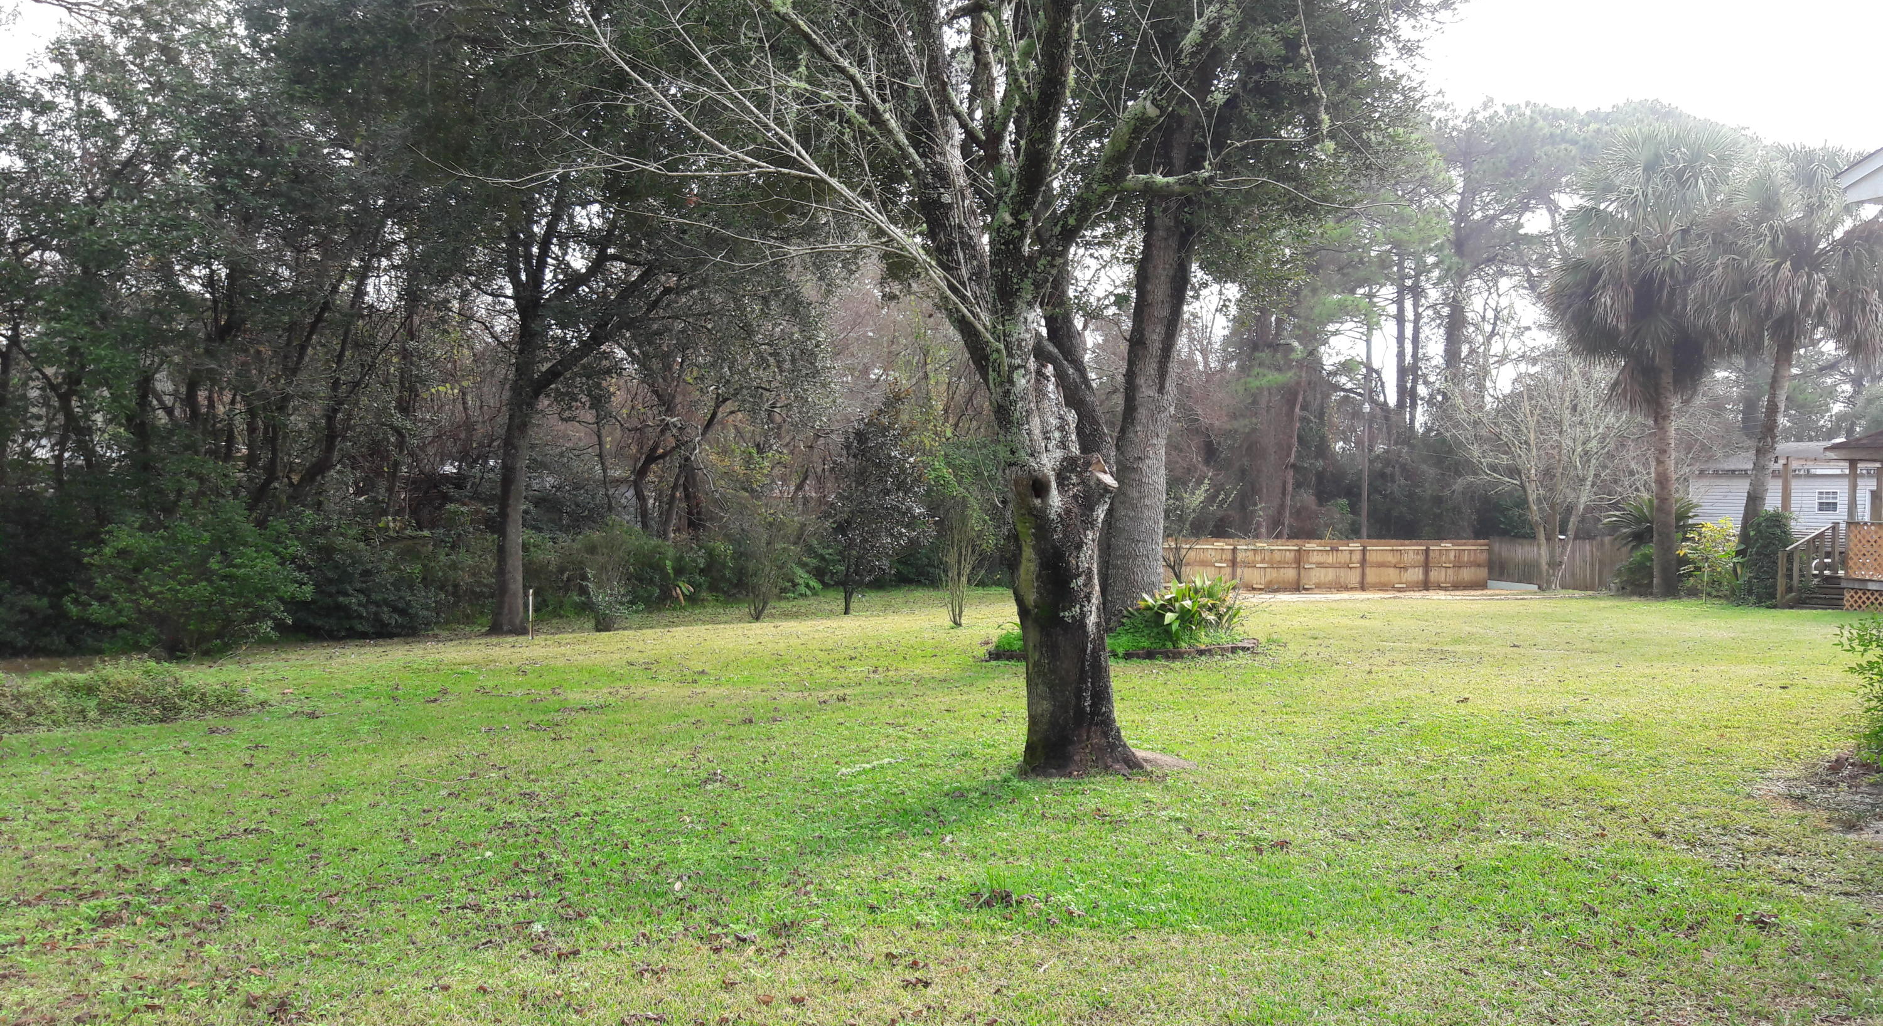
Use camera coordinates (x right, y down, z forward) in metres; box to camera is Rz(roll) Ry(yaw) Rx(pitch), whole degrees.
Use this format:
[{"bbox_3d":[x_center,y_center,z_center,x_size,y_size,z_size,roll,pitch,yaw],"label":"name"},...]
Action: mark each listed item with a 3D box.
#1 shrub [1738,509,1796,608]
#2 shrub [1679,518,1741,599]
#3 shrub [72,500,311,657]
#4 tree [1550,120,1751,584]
[{"bbox_3d":[14.778,0.817,27.300,0.970,1.730,0.920,0,0,0],"label":"shrub"},{"bbox_3d":[14.345,0.850,28.400,1.140,1.530,1.090,0,0,0],"label":"shrub"},{"bbox_3d":[-8.571,0.756,17.400,2.660,1.760,2.260,0,0,0],"label":"shrub"},{"bbox_3d":[14.000,-3.048,30.200,4.050,9.450,4.050,0,0,0],"label":"tree"}]

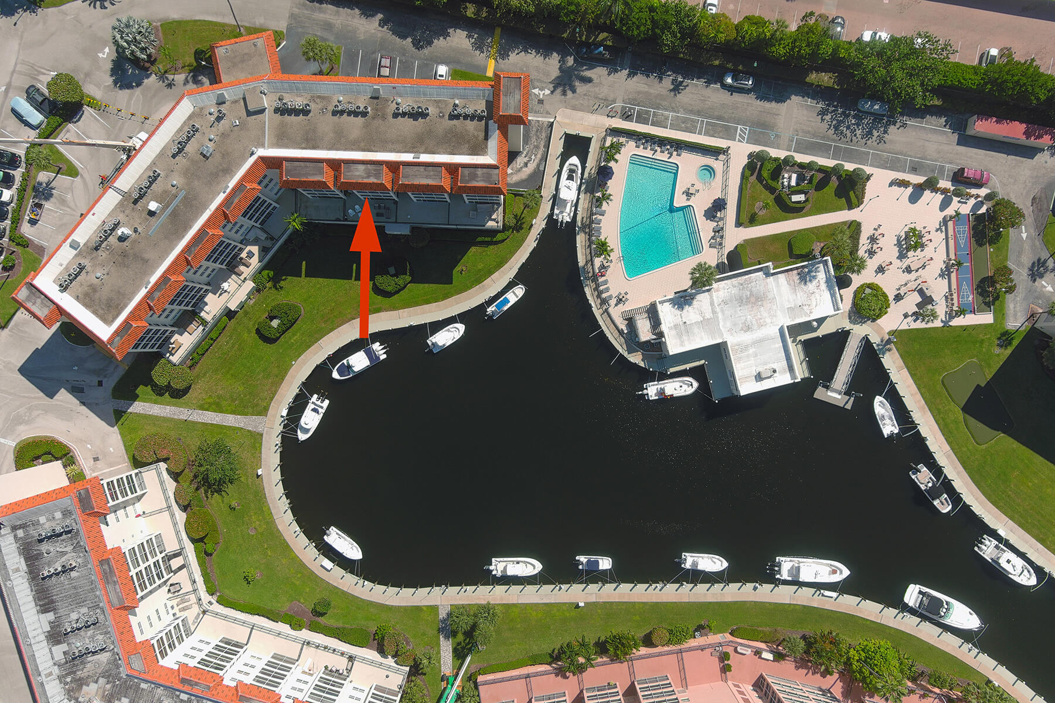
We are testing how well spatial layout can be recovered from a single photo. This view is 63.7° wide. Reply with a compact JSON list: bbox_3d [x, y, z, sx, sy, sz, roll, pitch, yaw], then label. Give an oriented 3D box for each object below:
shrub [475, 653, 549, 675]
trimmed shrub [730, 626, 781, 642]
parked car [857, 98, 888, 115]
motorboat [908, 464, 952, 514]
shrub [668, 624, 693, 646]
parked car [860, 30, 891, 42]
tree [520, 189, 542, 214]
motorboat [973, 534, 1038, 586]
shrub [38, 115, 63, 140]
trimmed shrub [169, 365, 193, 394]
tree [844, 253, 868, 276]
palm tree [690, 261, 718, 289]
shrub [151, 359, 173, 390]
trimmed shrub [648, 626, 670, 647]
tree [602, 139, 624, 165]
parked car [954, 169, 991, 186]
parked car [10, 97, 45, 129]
[{"bbox_3d":[-2.114,48.601,132.089,11.100,1.200,1.350,-11,90,0],"label":"shrub"},{"bbox_3d":[35.537,44.021,132.268,7.700,1.200,1.750,7,90,0],"label":"trimmed shrub"},{"bbox_3d":[53.258,-37.719,130.799,4.750,1.500,1.850,10,90,-1],"label":"parked car"},{"bbox_3d":[63.304,21.626,133.062,2.550,2.400,8.600,-38,90,0],"label":"motorboat"},{"bbox_3d":[23.770,43.979,131.759,3.300,2.100,3.700,-10,90,0],"label":"shrub"},{"bbox_3d":[53.646,-48.211,130.753,4.800,1.650,1.870,10,90,-1],"label":"parked car"},{"bbox_3d":[0.536,-22.552,128.412,3.400,5.300,3.600,0,90,-1],"label":"tree"},{"bbox_3d":[75.233,33.138,133.044,11.000,2.900,3.200,36,90,0],"label":"motorboat"},{"bbox_3d":[-73.793,-34.646,131.514,1.500,1.300,3.900,39,90,0],"label":"shrub"},{"bbox_3d":[-53.069,3.910,130.894,3.500,2.900,3.500,0,90,0],"label":"trimmed shrub"},{"bbox_3d":[49.046,-12.997,129.121,3.400,7.400,3.400,0,90,0],"label":"tree"},{"bbox_3d":[25.340,-10.925,126.515,4.200,9.500,4.100,0,90,-1],"label":"palm tree"},{"bbox_3d":[-55.279,3.316,128.944,3.300,3.000,3.700,0,90,-1],"label":"shrub"},{"bbox_3d":[20.050,43.648,130.011,3.000,2.400,3.000,0,90,-1],"label":"trimmed shrub"},{"bbox_3d":[12.611,-29.917,128.735,3.500,4.900,3.600,0,90,-1],"label":"tree"},{"bbox_3d":[69.341,-27.312,132.024,4.800,1.750,1.900,11,90,0],"label":"parked car"},{"bbox_3d":[-77.114,-36.878,131.283,4.850,1.720,1.900,40,90,0],"label":"parked car"}]

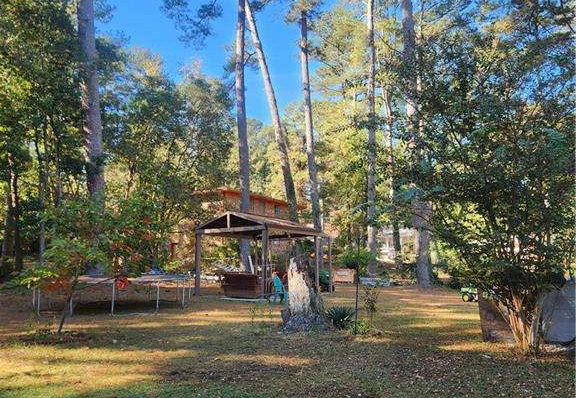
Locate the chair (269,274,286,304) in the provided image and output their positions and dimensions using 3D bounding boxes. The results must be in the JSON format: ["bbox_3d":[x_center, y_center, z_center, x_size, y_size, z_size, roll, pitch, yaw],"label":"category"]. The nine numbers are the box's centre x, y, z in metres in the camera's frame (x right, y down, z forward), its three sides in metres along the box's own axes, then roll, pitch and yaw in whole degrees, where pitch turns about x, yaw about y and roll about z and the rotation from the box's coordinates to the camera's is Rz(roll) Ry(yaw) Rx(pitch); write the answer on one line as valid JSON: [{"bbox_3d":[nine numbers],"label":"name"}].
[{"bbox_3d":[-0.241,2.876,16.400,0.800,0.930,0.700,3,-8,-20],"label":"chair"}]

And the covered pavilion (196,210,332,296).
[{"bbox_3d":[-0.778,2.268,20.730,3.259,3.072,5.296,-4,-9,31],"label":"covered pavilion"}]

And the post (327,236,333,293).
[{"bbox_3d":[1.847,2.783,22.022,0.140,2.360,0.140,-4,-9,31],"label":"post"}]

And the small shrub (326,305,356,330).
[{"bbox_3d":[1.070,2.415,10.400,0.570,0.480,0.550,0,-7,0],"label":"small shrub"}]

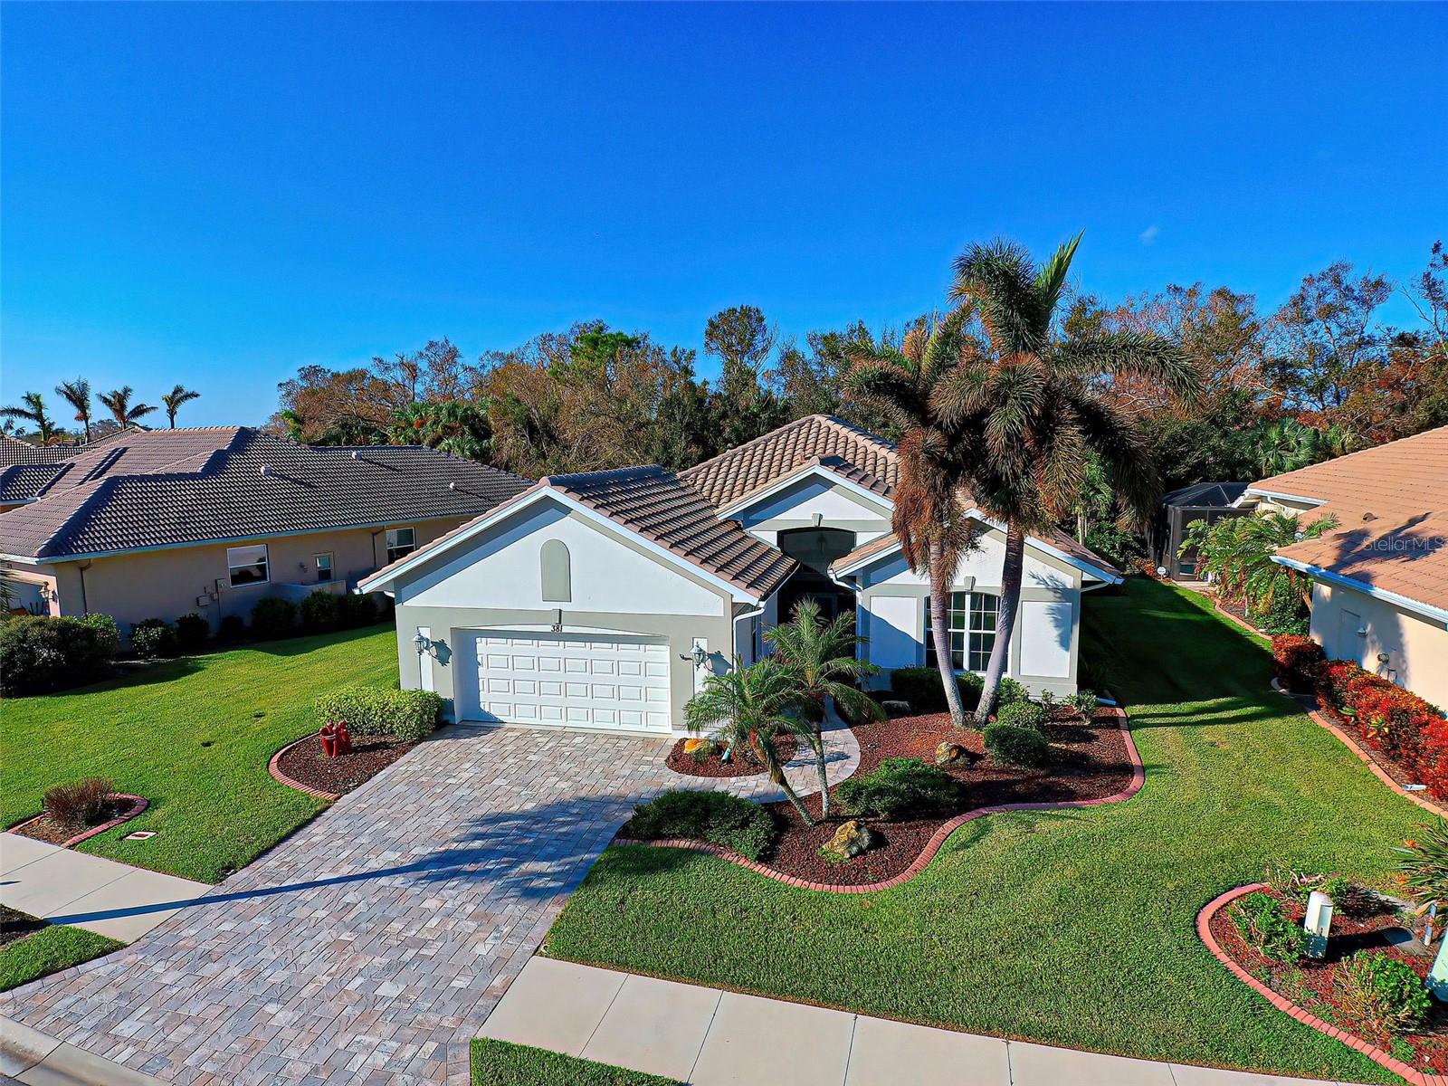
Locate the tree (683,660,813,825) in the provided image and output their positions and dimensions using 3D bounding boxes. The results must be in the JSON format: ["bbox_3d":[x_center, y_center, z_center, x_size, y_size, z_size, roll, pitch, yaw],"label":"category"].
[{"bbox_3d":[0.409,3.121,11.162,2.066,2.695,1.950,0,6,2],"label":"tree"}]

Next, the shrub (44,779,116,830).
[{"bbox_3d":[-10.208,4.144,11.272,0.870,0.780,0.870,1,8,14],"label":"shrub"}]

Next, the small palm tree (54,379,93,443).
[{"bbox_3d":[-51.240,-6.353,56.675,2.400,13.302,2.800,-6,8,-42],"label":"small palm tree"}]

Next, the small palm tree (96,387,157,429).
[{"bbox_3d":[-50.134,-6.644,60.380,3.888,13.099,4.000,-5,8,-39],"label":"small palm tree"}]

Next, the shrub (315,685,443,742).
[{"bbox_3d":[-7.471,3.673,15.400,2.750,0.880,1.150,1,6,11],"label":"shrub"}]

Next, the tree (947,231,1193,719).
[{"bbox_3d":[6.925,-1.063,14.689,4.601,10.152,4.800,2,7,26],"label":"tree"}]

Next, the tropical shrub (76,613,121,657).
[{"bbox_3d":[-18.175,2.697,20.689,1.120,1.310,1.120,1,8,14],"label":"tropical shrub"}]

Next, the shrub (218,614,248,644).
[{"bbox_3d":[-16.837,2.902,24.365,0.880,0.850,0.920,-5,7,-35],"label":"shrub"}]

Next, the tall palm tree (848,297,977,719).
[{"bbox_3d":[3.784,-0.408,14.453,2.860,8.360,2.860,1,8,14],"label":"tall palm tree"}]

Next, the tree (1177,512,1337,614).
[{"bbox_3d":[16.788,0.637,22.470,4.180,3.470,3.880,1,8,14],"label":"tree"}]

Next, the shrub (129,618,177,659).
[{"bbox_3d":[-16.679,2.792,20.795,1.120,1.140,1.120,1,8,14],"label":"shrub"}]

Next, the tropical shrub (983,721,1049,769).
[{"bbox_3d":[5.346,3.649,13.029,1.140,0.710,1.140,1,8,14],"label":"tropical shrub"}]

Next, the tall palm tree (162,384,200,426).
[{"bbox_3d":[-45.690,-6.738,60.510,2.750,13.160,2.900,-5,7,-37],"label":"tall palm tree"}]

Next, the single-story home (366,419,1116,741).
[{"bbox_3d":[1.999,-0.523,21.861,15.570,6.700,18.100,1,8,14],"label":"single-story home"}]

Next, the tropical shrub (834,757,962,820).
[{"bbox_3d":[2.790,3.898,11.473,1.990,0.750,1.430,1,8,14],"label":"tropical shrub"}]

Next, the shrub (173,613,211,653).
[{"bbox_3d":[-15.824,2.691,21.151,1.000,1.200,1.000,1,8,14],"label":"shrub"}]

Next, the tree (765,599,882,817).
[{"bbox_3d":[1.584,2.652,11.346,1.846,3.564,1.900,0,6,8],"label":"tree"}]

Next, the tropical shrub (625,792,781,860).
[{"bbox_3d":[-0.335,4.223,10.914,2.200,0.640,1.250,1,6,11],"label":"tropical shrub"}]

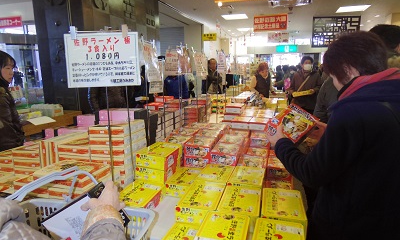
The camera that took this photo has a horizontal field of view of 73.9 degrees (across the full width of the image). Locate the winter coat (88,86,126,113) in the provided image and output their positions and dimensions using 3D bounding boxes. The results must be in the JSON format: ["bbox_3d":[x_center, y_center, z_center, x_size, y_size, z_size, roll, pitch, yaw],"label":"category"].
[{"bbox_3d":[-1.134,-0.230,3.260,0.500,0.680,0.320,-6,12,-27],"label":"winter coat"}]

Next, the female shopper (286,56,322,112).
[{"bbox_3d":[1.555,-0.145,3.980,0.500,1.570,0.360,4,11,19],"label":"female shopper"}]

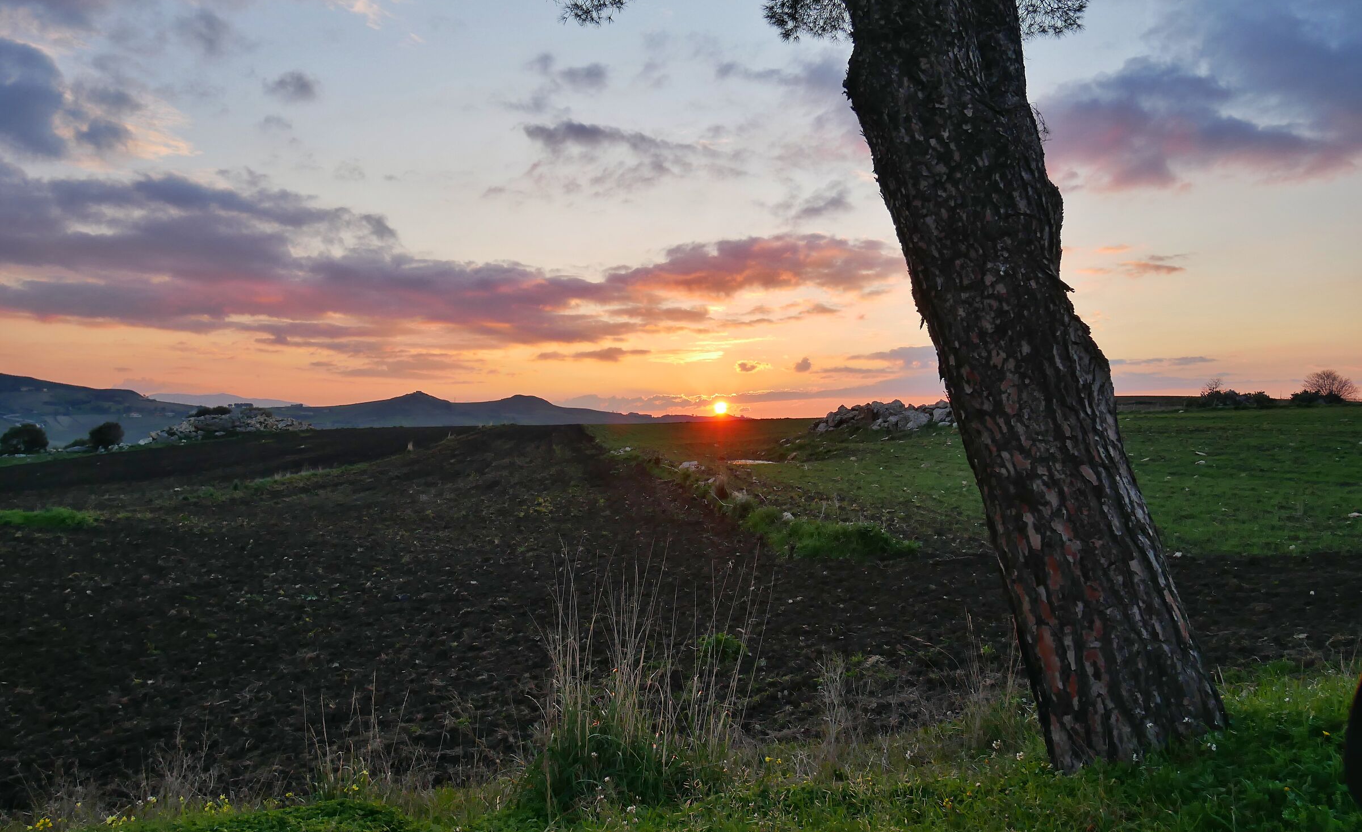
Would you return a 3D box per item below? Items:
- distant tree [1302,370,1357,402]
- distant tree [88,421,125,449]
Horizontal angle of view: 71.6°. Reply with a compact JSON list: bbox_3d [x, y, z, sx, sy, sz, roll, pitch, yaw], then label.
[{"bbox_3d":[54.970,-2.430,80.000,4.200,2.950,4.000,0,0,0],"label":"distant tree"},{"bbox_3d":[-51.710,1.750,85.000,3.000,2.500,2.900,0,0,0],"label":"distant tree"}]

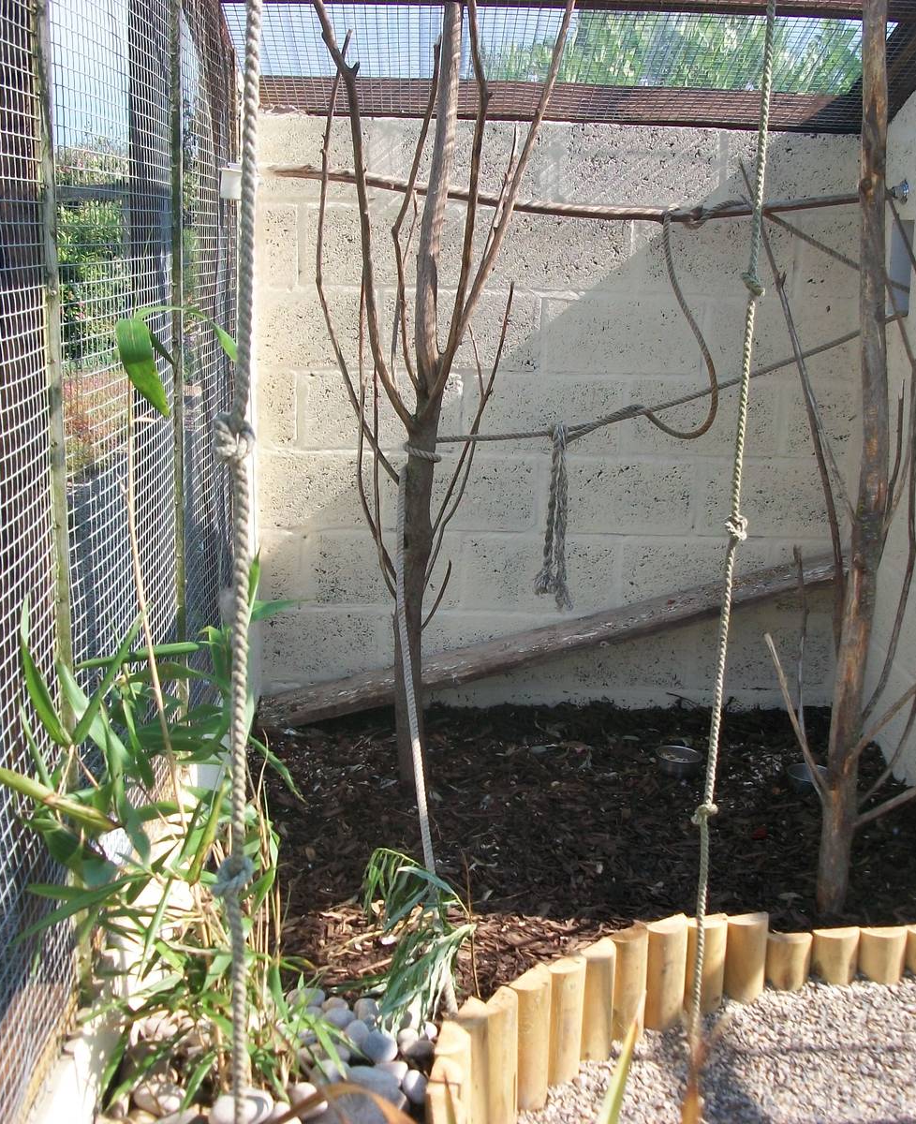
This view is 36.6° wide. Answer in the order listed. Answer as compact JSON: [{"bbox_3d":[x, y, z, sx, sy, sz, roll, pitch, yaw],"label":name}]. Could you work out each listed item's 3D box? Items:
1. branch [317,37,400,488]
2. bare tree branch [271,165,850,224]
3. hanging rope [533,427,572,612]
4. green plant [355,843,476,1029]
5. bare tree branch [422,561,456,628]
[{"bbox_3d":[-0.227,-0.672,3.186,0.197,0.979,0.110,1,13,-2],"label":"branch"},{"bbox_3d":[0.299,-0.922,3.562,1.564,0.162,0.070,1,13,-2],"label":"bare tree branch"},{"bbox_3d":[0.241,-0.108,3.415,0.098,0.471,0.055,1,13,-2],"label":"hanging rope"},{"bbox_3d":[-0.077,0.657,2.499,0.211,0.266,0.190,1,13,-2],"label":"green plant"},{"bbox_3d":[-0.049,0.079,3.359,0.080,0.171,0.050,1,13,-2],"label":"bare tree branch"}]

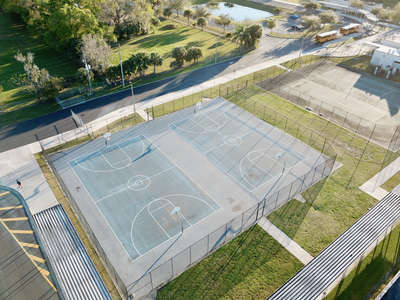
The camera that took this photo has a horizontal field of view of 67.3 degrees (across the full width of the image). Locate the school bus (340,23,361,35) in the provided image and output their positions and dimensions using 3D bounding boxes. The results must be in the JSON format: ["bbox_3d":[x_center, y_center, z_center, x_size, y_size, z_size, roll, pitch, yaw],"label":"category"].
[{"bbox_3d":[63.306,-50.795,126.599,10.600,3.050,2.450,-22,42,-28],"label":"school bus"}]

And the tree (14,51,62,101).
[{"bbox_3d":[-38.623,-17.496,71.509,8.200,10.500,8.200,1,37,-1],"label":"tree"}]

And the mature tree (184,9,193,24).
[{"bbox_3d":[-4.775,-56.274,127.369,3.332,6.076,3.332,1,37,-1],"label":"mature tree"}]

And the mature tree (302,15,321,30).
[{"bbox_3d":[46.259,-52.385,124.473,6.468,6.174,6.468,1,37,-1],"label":"mature tree"}]

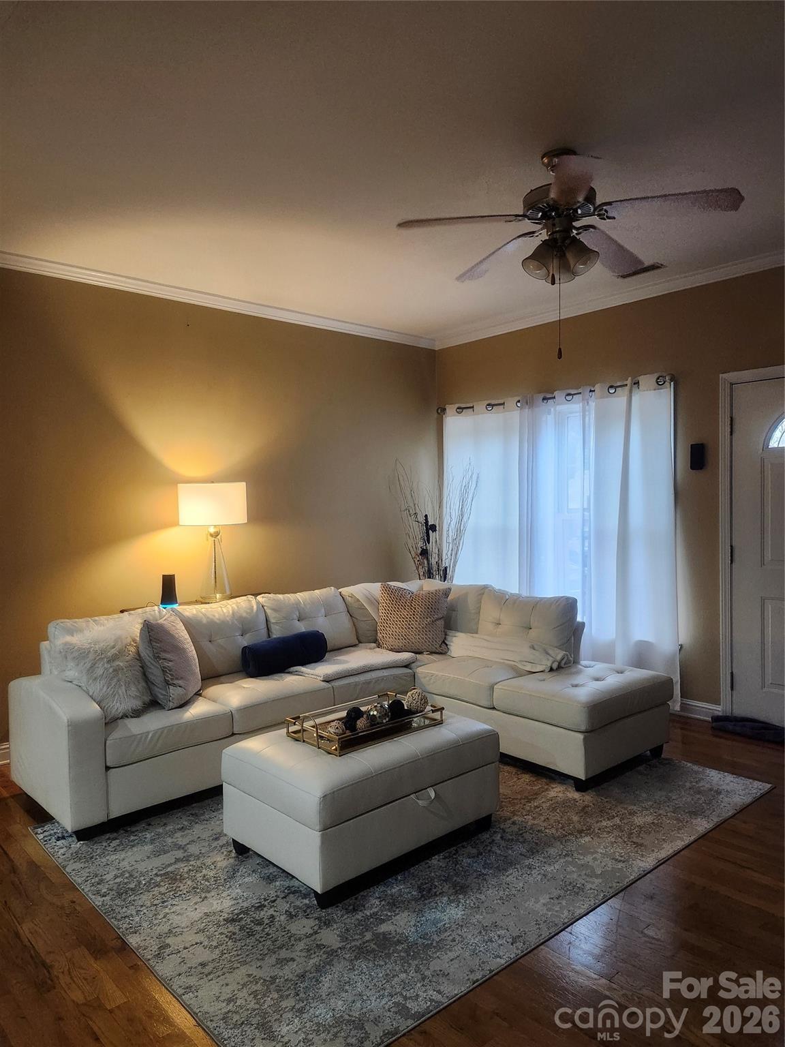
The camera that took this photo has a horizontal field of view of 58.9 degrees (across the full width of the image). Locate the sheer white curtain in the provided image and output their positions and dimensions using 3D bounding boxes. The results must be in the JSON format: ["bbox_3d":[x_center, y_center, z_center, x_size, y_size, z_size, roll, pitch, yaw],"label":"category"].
[{"bbox_3d":[1.121,0.107,5.096,0.110,2.127,2.015,-3,2,-42],"label":"sheer white curtain"}]

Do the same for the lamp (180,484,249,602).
[{"bbox_3d":[-1.112,0.115,4.343,0.410,0.740,0.410,-3,2,-42],"label":"lamp"}]

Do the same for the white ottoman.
[{"bbox_3d":[-0.113,1.069,2.851,0.930,0.450,0.640,-3,2,-42],"label":"white ottoman"}]

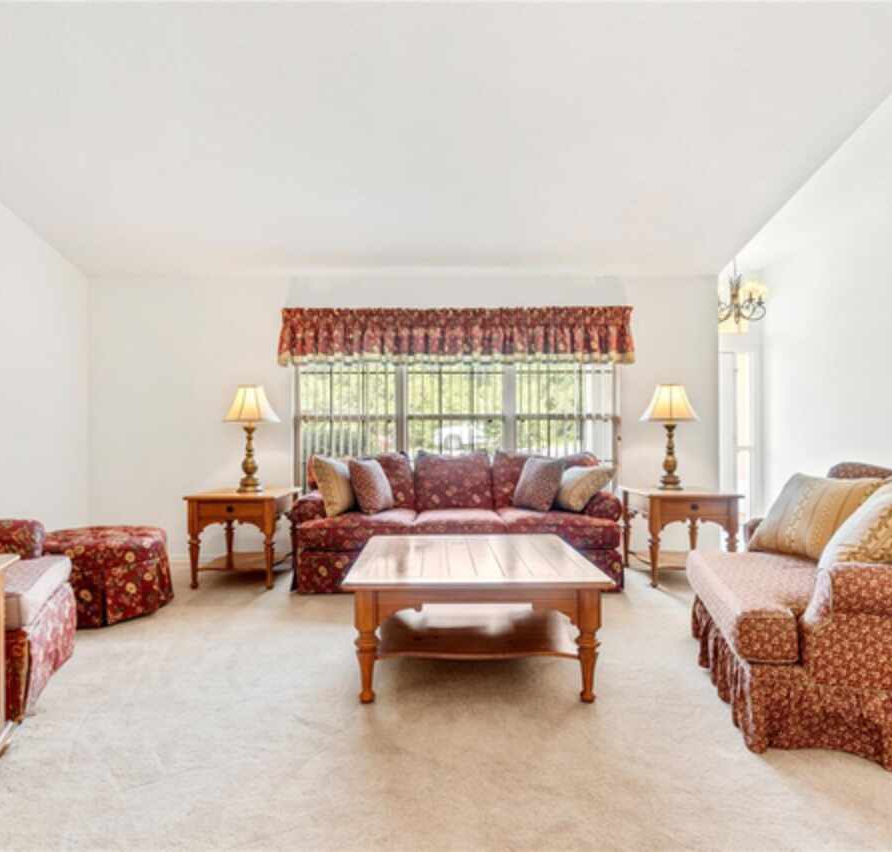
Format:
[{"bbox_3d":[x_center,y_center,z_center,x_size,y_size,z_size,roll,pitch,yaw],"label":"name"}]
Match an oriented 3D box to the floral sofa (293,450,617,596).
[{"bbox_3d":[0.063,0.662,4.035,2.280,0.930,0.870,0,-1,-1],"label":"floral sofa"}]

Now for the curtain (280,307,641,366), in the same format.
[{"bbox_3d":[0.072,-0.750,4.470,2.960,0.470,0.150,0,-1,-1],"label":"curtain"}]

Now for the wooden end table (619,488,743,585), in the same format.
[{"bbox_3d":[1.724,0.799,4.034,0.650,0.640,0.700,0,-1,-1],"label":"wooden end table"}]

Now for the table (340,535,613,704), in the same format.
[{"bbox_3d":[0.113,0.861,2.571,1.060,0.480,1.010,0,-1,-1],"label":"table"}]

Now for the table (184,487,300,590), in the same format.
[{"bbox_3d":[-1.469,0.812,4.002,0.645,0.645,0.700,0,-1,-1],"label":"table"}]

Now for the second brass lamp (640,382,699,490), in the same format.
[{"bbox_3d":[1.709,0.083,4.106,0.440,0.795,0.440,0,-1,-1],"label":"second brass lamp"}]

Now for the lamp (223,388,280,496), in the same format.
[{"bbox_3d":[-1.478,0.093,4.070,0.435,0.795,0.430,0,-1,-1],"label":"lamp"}]

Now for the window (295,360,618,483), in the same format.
[{"bbox_3d":[0.084,-0.088,4.593,2.800,1.570,0.120,0,-1,-1],"label":"window"}]

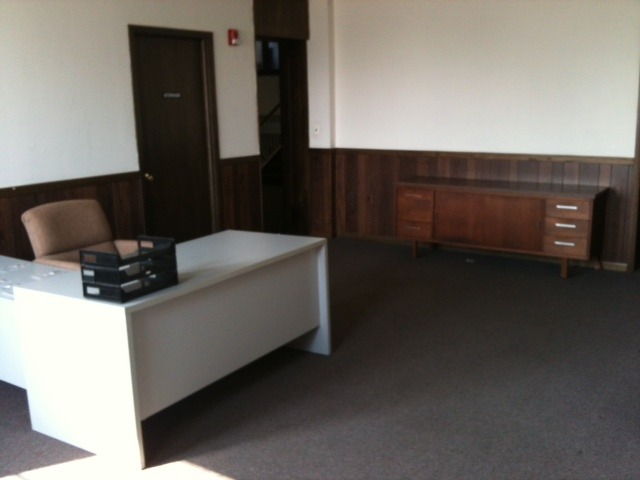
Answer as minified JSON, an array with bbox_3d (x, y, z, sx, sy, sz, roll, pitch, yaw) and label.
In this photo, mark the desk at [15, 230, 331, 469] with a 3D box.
[{"bbox_3d":[-0.689,0.468,3.544,0.778,0.734,1.527,6,14,32],"label":"desk"}]

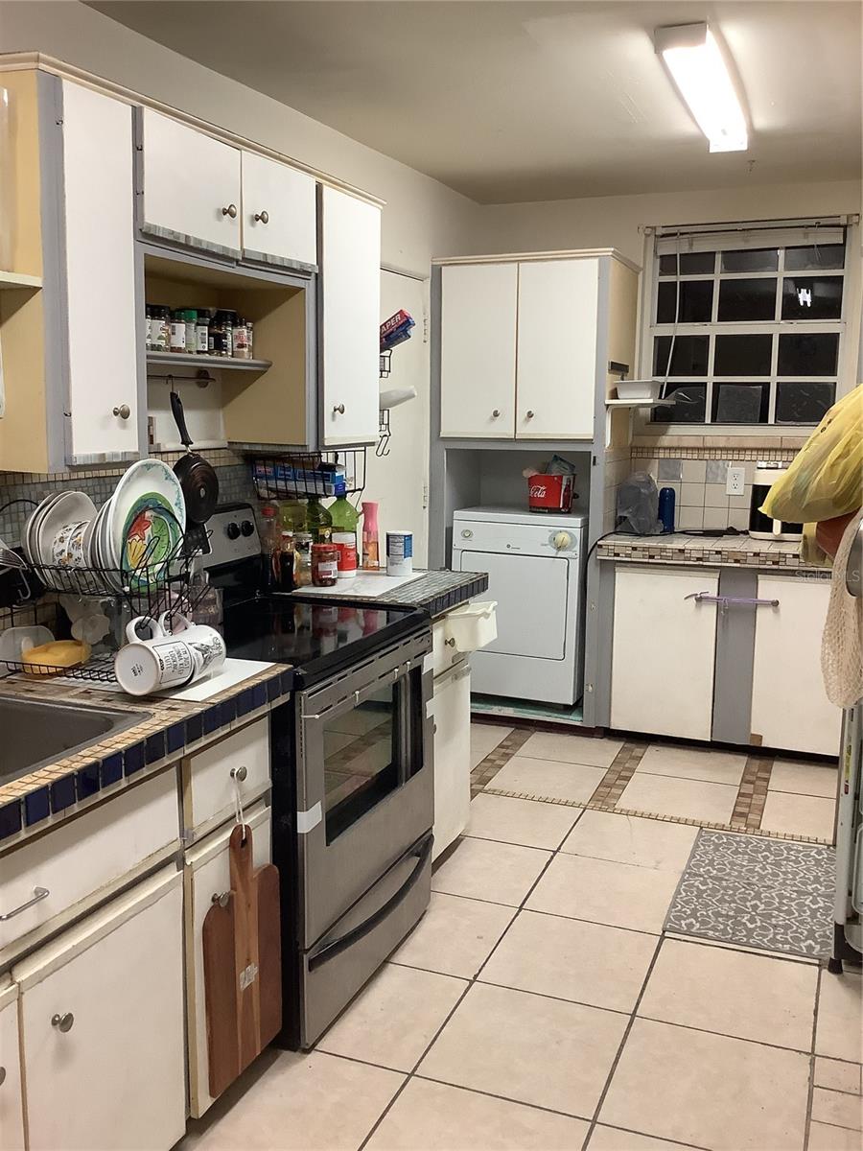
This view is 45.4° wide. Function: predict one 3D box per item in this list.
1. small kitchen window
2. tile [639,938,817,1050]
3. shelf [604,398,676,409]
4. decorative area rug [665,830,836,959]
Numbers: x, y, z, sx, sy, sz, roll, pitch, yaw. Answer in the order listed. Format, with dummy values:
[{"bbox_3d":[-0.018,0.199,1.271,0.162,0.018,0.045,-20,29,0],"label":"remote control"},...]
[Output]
[{"bbox_3d":[1.443,-1.148,4.760,0.899,0.920,0.101,4,10,21],"label":"small kitchen window"},{"bbox_3d":[0.772,1.074,2.661,0.412,0.012,0.414,4,10,21],"label":"tile"},{"bbox_3d":[0.932,-0.766,4.565,0.197,0.018,0.555,4,10,22],"label":"shelf"},{"bbox_3d":[1.013,0.947,3.139,0.470,0.010,0.770,4,10,22],"label":"decorative area rug"}]

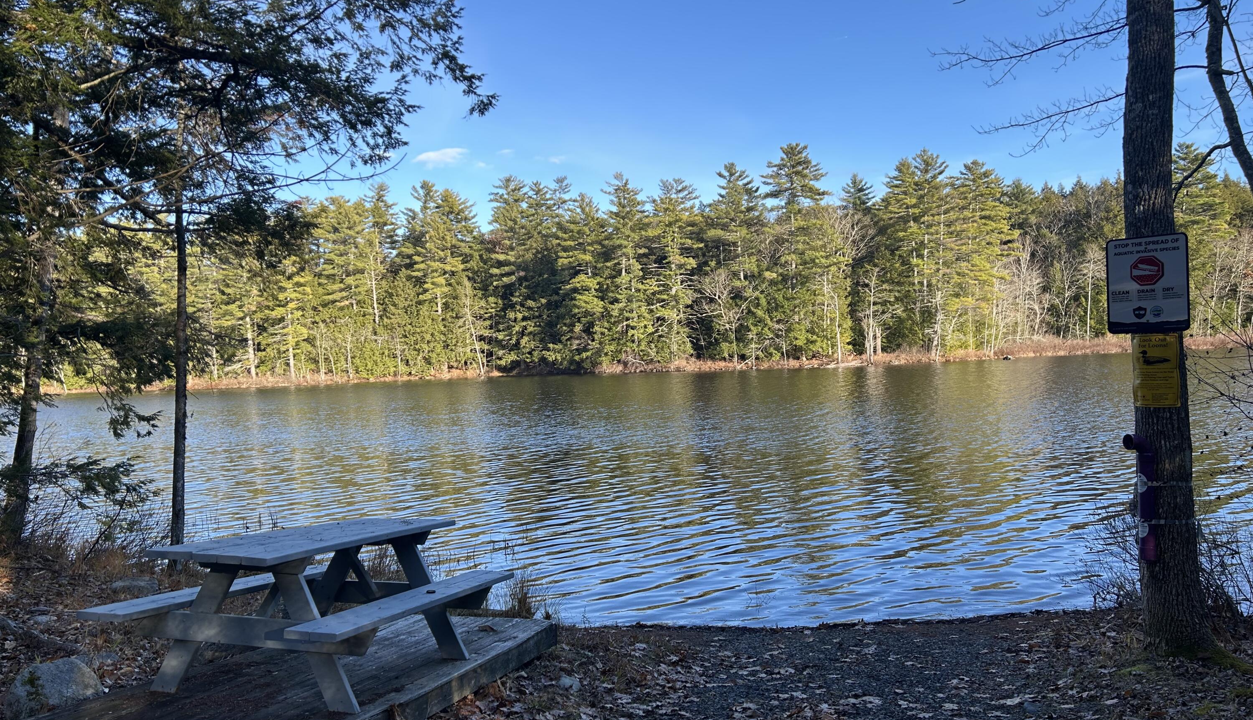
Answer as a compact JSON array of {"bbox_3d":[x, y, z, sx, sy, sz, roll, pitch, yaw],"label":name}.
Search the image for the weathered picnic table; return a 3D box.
[{"bbox_3d":[-1.717,1.370,5.300,1.510,0.775,1.825,-1,-4,18],"label":"weathered picnic table"}]

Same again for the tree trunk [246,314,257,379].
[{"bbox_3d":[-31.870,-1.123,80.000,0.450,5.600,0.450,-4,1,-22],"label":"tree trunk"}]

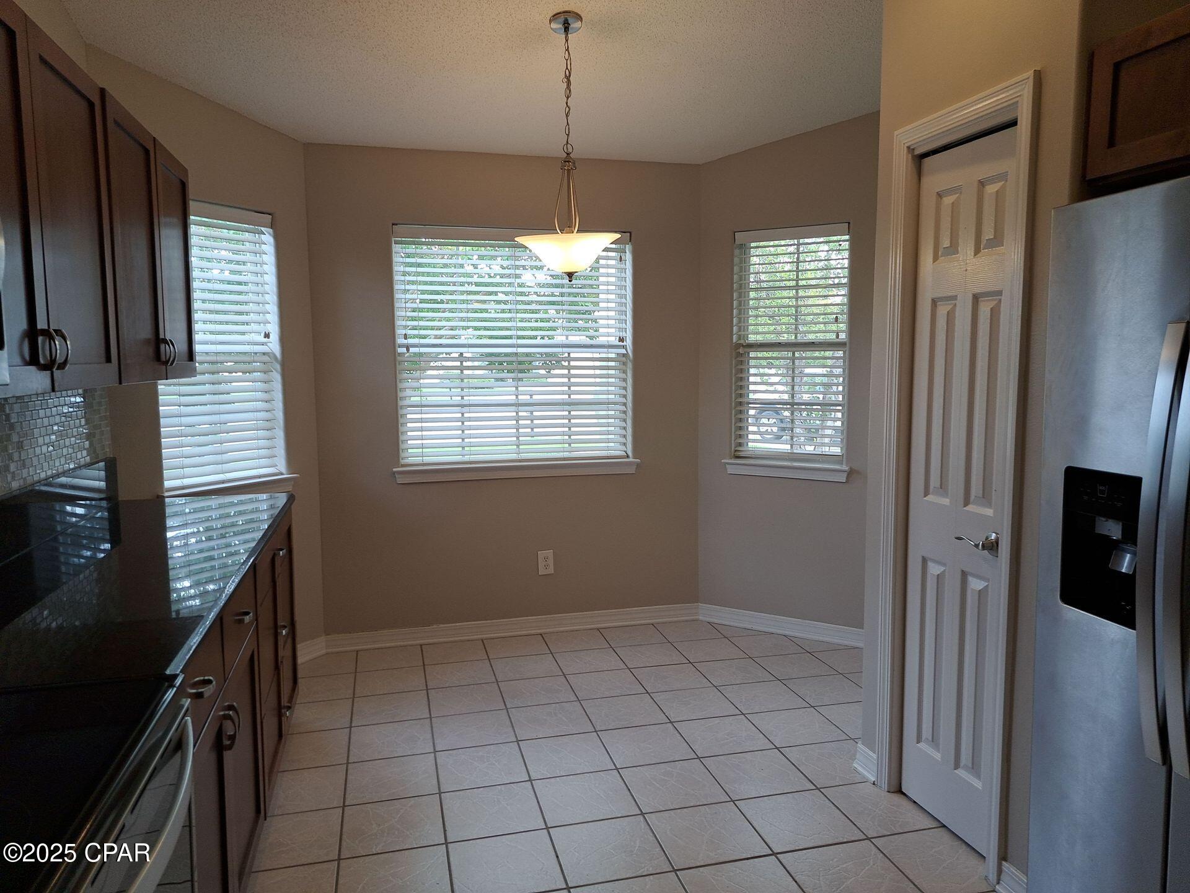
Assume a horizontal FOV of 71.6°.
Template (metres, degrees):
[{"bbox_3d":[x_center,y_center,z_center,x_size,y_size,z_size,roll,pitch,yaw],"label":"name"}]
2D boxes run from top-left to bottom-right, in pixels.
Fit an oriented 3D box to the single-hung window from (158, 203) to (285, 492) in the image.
[{"bbox_3d":[-1.628,-0.435,3.562,0.060,1.160,0.565,3,7,32],"label":"single-hung window"}]

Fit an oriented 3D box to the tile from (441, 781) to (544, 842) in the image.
[{"bbox_3d":[-0.333,1.176,2.660,0.302,0.010,0.298,-2,6,-14],"label":"tile"}]

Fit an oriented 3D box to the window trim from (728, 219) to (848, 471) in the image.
[{"bbox_3d":[0.988,-0.509,4.176,0.578,1.165,0.060,3,7,31],"label":"window trim"}]

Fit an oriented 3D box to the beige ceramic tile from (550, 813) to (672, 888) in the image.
[{"bbox_3d":[0.040,1.194,2.440,0.302,0.010,0.298,-2,6,-14],"label":"beige ceramic tile"}]

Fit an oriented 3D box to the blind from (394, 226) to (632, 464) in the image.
[{"bbox_3d":[-0.399,-0.499,4.206,1.195,1.180,0.100,-2,6,-14],"label":"blind"}]

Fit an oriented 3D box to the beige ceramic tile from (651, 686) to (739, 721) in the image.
[{"bbox_3d":[0.420,1.088,3.470,0.302,0.010,0.298,-2,6,-14],"label":"beige ceramic tile"}]

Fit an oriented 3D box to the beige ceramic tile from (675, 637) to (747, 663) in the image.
[{"bbox_3d":[0.571,1.009,4.084,0.303,0.010,0.297,-2,6,-14],"label":"beige ceramic tile"}]

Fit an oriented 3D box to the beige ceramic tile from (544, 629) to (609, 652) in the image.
[{"bbox_3d":[-0.099,1.005,4.237,0.304,0.010,0.278,-2,6,-14],"label":"beige ceramic tile"}]

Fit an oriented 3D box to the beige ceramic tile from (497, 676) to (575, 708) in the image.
[{"bbox_3d":[-0.250,1.073,3.597,0.300,0.010,0.300,-2,6,-14],"label":"beige ceramic tile"}]

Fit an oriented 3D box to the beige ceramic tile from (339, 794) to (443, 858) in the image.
[{"bbox_3d":[-0.633,1.187,2.587,0.302,0.010,0.298,-2,6,-14],"label":"beige ceramic tile"}]

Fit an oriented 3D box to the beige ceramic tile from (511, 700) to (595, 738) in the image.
[{"bbox_3d":[-0.180,1.109,3.322,0.302,0.010,0.298,-2,6,-14],"label":"beige ceramic tile"}]

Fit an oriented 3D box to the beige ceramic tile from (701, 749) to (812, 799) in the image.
[{"bbox_3d":[0.567,1.145,2.882,0.302,0.010,0.298,-2,6,-14],"label":"beige ceramic tile"}]

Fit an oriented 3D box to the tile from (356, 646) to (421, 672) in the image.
[{"bbox_3d":[-0.990,1.028,4.000,0.303,0.010,0.297,-2,6,-14],"label":"tile"}]

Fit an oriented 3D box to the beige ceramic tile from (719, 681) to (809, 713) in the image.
[{"bbox_3d":[0.716,1.074,3.528,0.302,0.010,0.302,-2,6,-14],"label":"beige ceramic tile"}]

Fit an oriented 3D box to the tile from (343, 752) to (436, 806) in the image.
[{"bbox_3d":[-0.704,1.152,2.865,0.302,0.010,0.302,-2,6,-14],"label":"tile"}]

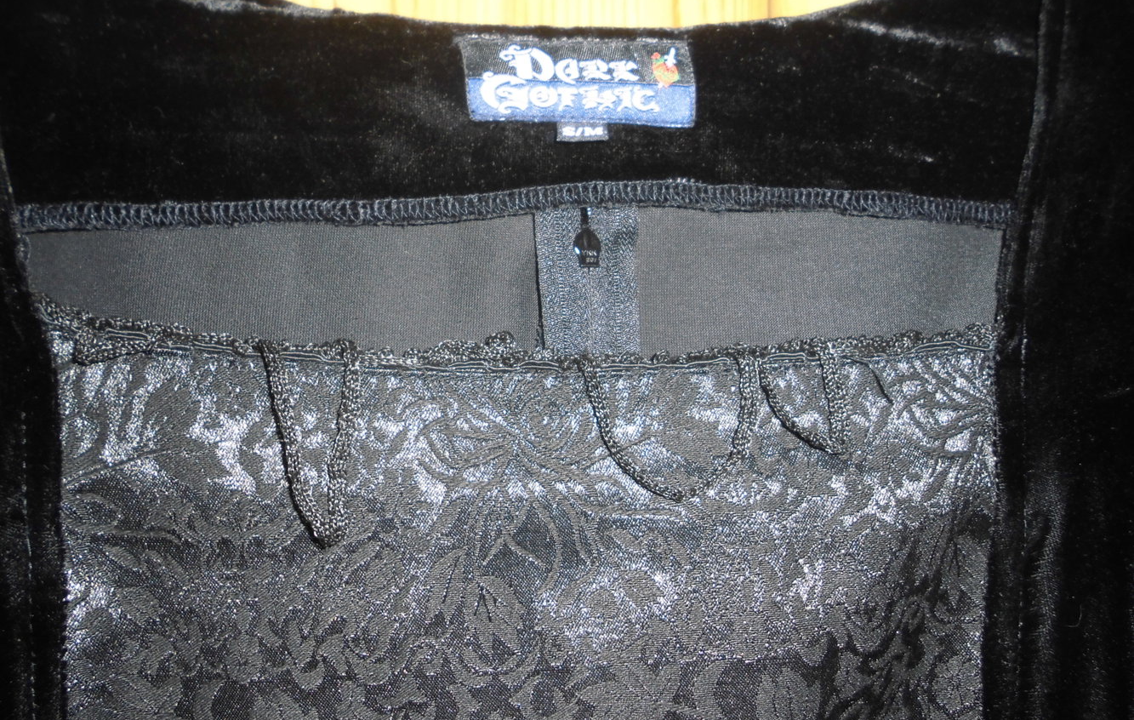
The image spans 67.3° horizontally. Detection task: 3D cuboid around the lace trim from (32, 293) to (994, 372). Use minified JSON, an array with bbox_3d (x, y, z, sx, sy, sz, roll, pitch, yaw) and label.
[{"bbox_3d":[-0.014,-0.007,0.220,0.249,0.009,0.021,0,84,0],"label":"lace trim"}]

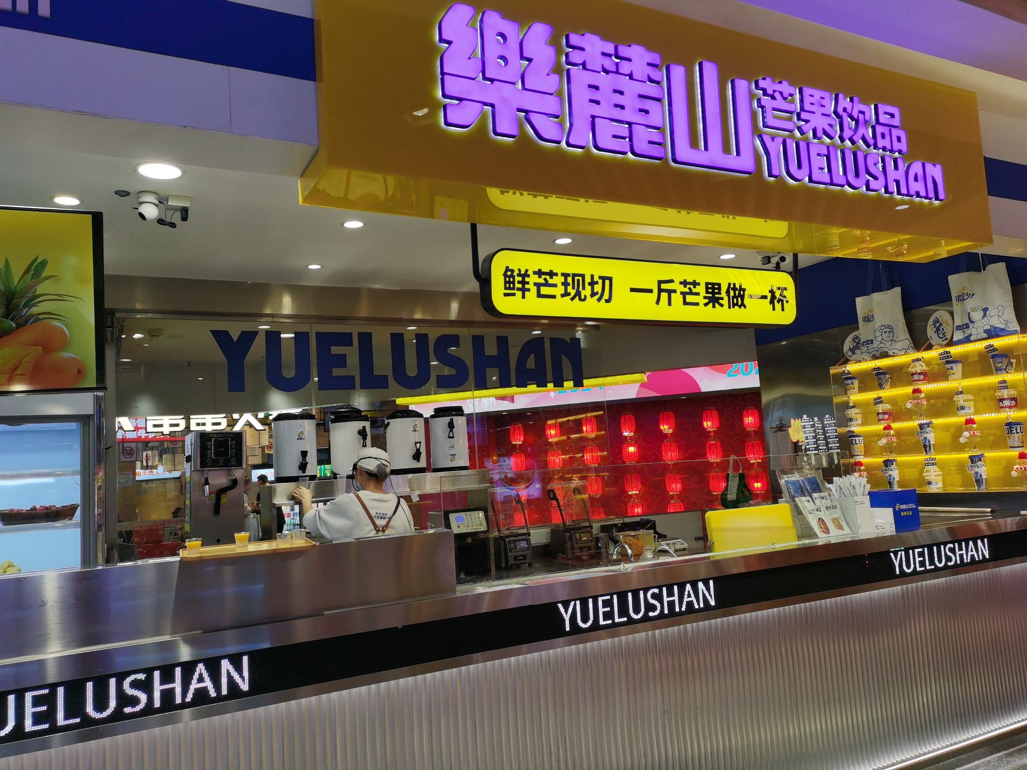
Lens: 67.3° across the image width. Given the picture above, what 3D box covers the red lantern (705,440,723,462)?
[{"bbox_3d":[2.606,0.855,10.020,0.210,0.290,0.210,-7,-7,29],"label":"red lantern"}]

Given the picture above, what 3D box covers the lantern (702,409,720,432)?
[{"bbox_3d":[2.712,0.480,10.600,0.240,0.335,0.240,-6,-6,19],"label":"lantern"}]

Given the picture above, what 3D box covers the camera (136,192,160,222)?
[{"bbox_3d":[-1.707,-0.831,3.601,0.095,0.123,0.095,-6,-6,20],"label":"camera"}]

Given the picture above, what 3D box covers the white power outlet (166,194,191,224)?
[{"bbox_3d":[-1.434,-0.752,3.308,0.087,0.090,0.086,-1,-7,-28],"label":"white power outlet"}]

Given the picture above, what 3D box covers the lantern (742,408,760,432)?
[{"bbox_3d":[3.027,0.443,9.800,0.210,0.290,0.210,-7,-7,29],"label":"lantern"}]

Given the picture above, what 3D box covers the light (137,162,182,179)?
[{"bbox_3d":[-1.538,-0.929,3.353,0.190,0.030,0.190,0,-7,-27],"label":"light"}]

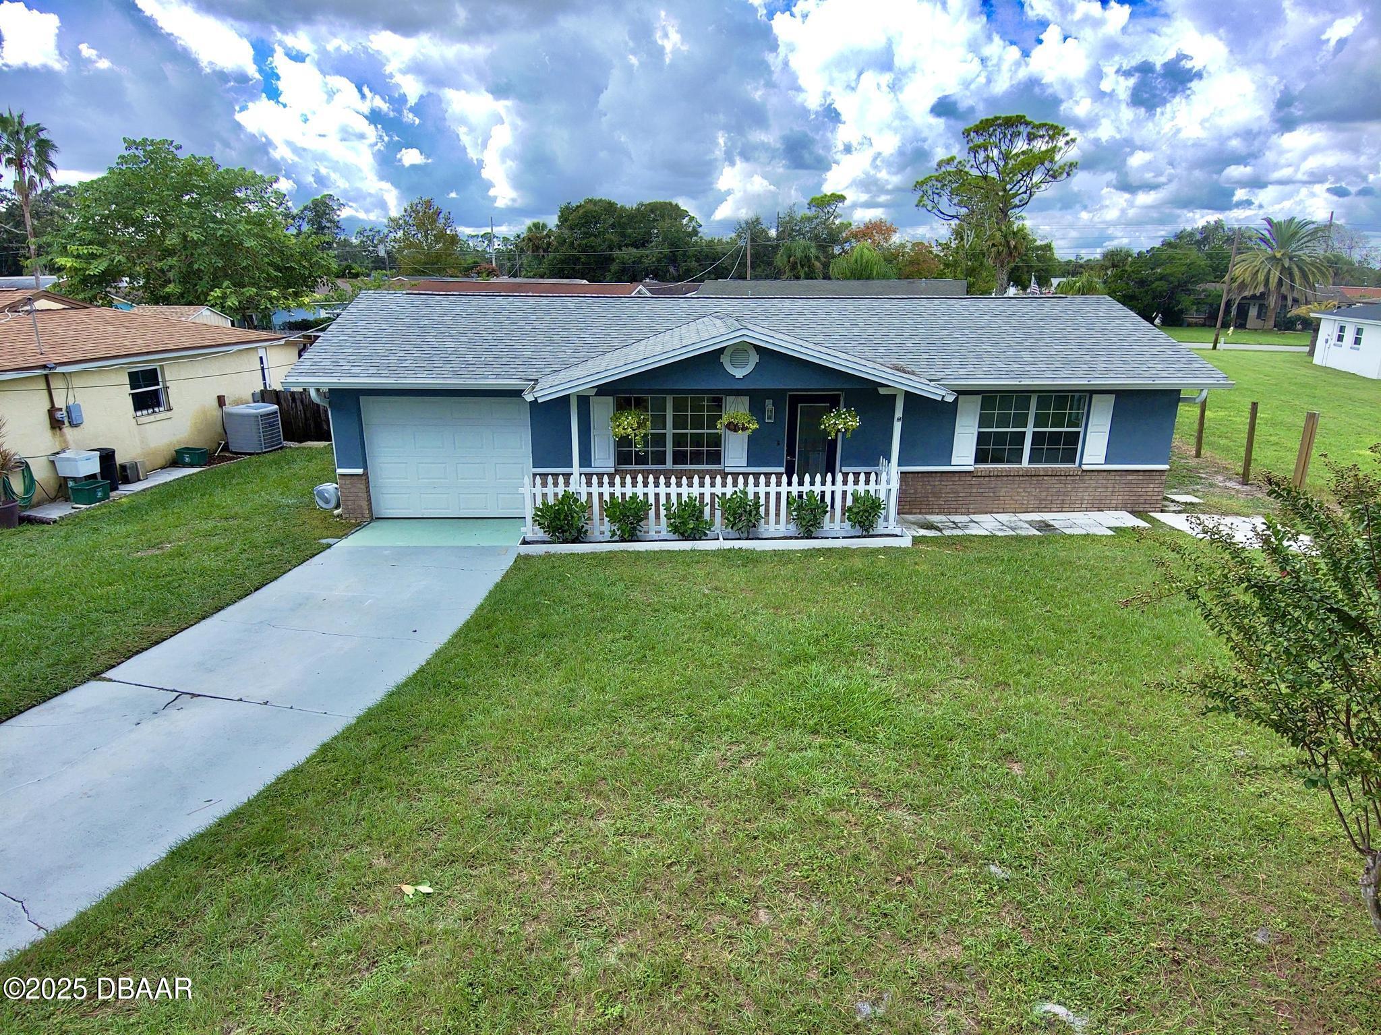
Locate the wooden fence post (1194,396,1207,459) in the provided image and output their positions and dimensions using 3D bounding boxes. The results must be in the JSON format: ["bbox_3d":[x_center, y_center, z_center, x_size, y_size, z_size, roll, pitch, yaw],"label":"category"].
[{"bbox_3d":[12.012,-2.201,19.664,0.120,1.620,0.120,-1,16,-3],"label":"wooden fence post"}]

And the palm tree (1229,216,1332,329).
[{"bbox_3d":[47.469,-19.626,67.639,7.400,8.836,7.400,11,19,32],"label":"palm tree"}]

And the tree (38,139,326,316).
[{"bbox_3d":[-18.221,-9.326,30.957,10.160,8.560,9.800,-1,17,-3],"label":"tree"}]

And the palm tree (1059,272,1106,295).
[{"bbox_3d":[21.558,-11.399,46.636,3.100,4.418,3.100,7,18,23],"label":"palm tree"}]

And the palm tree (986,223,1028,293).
[{"bbox_3d":[19.613,-14.887,53.146,2.900,7.190,2.900,-1,17,-3],"label":"palm tree"}]

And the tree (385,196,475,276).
[{"bbox_3d":[-20.683,-20.403,67.000,7.000,9.978,7.000,-4,17,-16],"label":"tree"}]

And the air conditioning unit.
[{"bbox_3d":[-10.419,-2.117,20.035,0.850,0.970,0.870,2,16,5],"label":"air conditioning unit"}]

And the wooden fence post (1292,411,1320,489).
[{"bbox_3d":[11.435,-1.047,15.628,0.135,1.840,0.135,-1,17,-3],"label":"wooden fence post"}]

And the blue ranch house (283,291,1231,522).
[{"bbox_3d":[1.146,-2.730,17.592,15.750,3.800,9.200,-1,17,-3],"label":"blue ranch house"}]

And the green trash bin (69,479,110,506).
[{"bbox_3d":[-10.968,-0.465,15.351,0.430,0.340,0.540,3,16,10],"label":"green trash bin"}]

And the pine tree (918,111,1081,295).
[{"bbox_3d":[17.707,-16.645,49.290,9.700,12.985,9.700,6,17,18],"label":"pine tree"}]

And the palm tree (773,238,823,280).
[{"bbox_3d":[7.337,-16.101,58.335,3.600,6.390,3.600,-1,17,-3],"label":"palm tree"}]

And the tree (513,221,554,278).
[{"bbox_3d":[-12.572,-20.120,68.515,3.500,8.010,3.500,-1,17,-3],"label":"tree"}]

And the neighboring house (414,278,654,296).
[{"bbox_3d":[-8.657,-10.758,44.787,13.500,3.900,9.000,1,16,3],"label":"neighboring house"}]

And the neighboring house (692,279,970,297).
[{"bbox_3d":[7.331,-10.474,44.073,13.600,3.700,9.000,4,17,11],"label":"neighboring house"}]

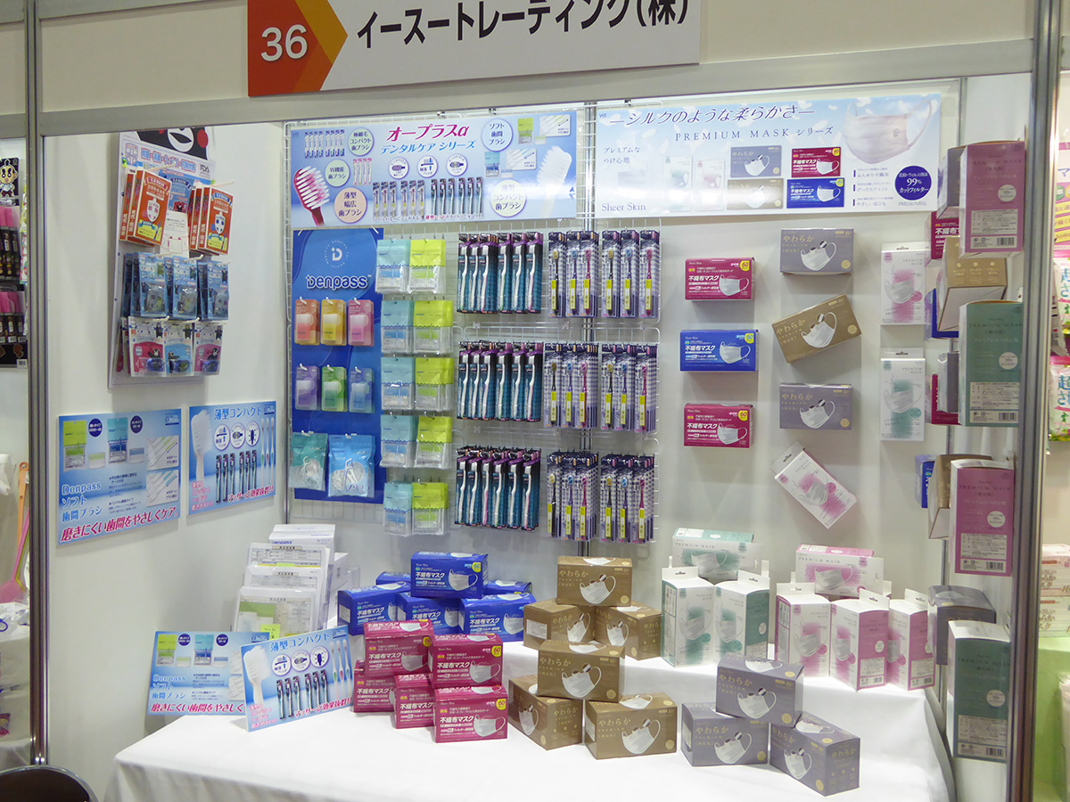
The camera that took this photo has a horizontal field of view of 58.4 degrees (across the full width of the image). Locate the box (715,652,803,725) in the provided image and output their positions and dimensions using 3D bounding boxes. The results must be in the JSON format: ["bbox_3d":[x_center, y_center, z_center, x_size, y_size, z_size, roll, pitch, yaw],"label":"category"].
[{"bbox_3d":[0.531,0.685,2.265,0.181,0.112,0.100,2,3,26],"label":"box"}]

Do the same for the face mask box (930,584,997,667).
[{"bbox_3d":[0.833,0.443,1.877,0.098,0.110,0.179,1,2,17],"label":"face mask box"}]

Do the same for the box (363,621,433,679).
[{"bbox_3d":[-0.355,0.649,2.499,0.173,0.105,0.092,0,3,-12],"label":"box"}]

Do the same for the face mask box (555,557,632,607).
[{"bbox_3d":[0.165,0.499,2.650,0.201,0.110,0.097,1,3,3],"label":"face mask box"}]

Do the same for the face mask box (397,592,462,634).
[{"bbox_3d":[-0.276,0.602,2.704,0.200,0.107,0.096,0,3,-22],"label":"face mask box"}]

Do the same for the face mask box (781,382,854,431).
[{"bbox_3d":[0.753,0.016,2.568,0.181,0.112,0.100,2,3,16],"label":"face mask box"}]

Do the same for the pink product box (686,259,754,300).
[{"bbox_3d":[0.500,-0.325,2.583,0.173,0.105,0.092,1,3,17],"label":"pink product box"}]

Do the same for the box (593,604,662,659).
[{"bbox_3d":[0.233,0.620,2.594,0.095,0.111,0.203,-2,4,-44],"label":"box"}]

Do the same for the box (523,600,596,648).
[{"bbox_3d":[0.071,0.614,2.663,0.095,0.111,0.203,3,3,39],"label":"box"}]

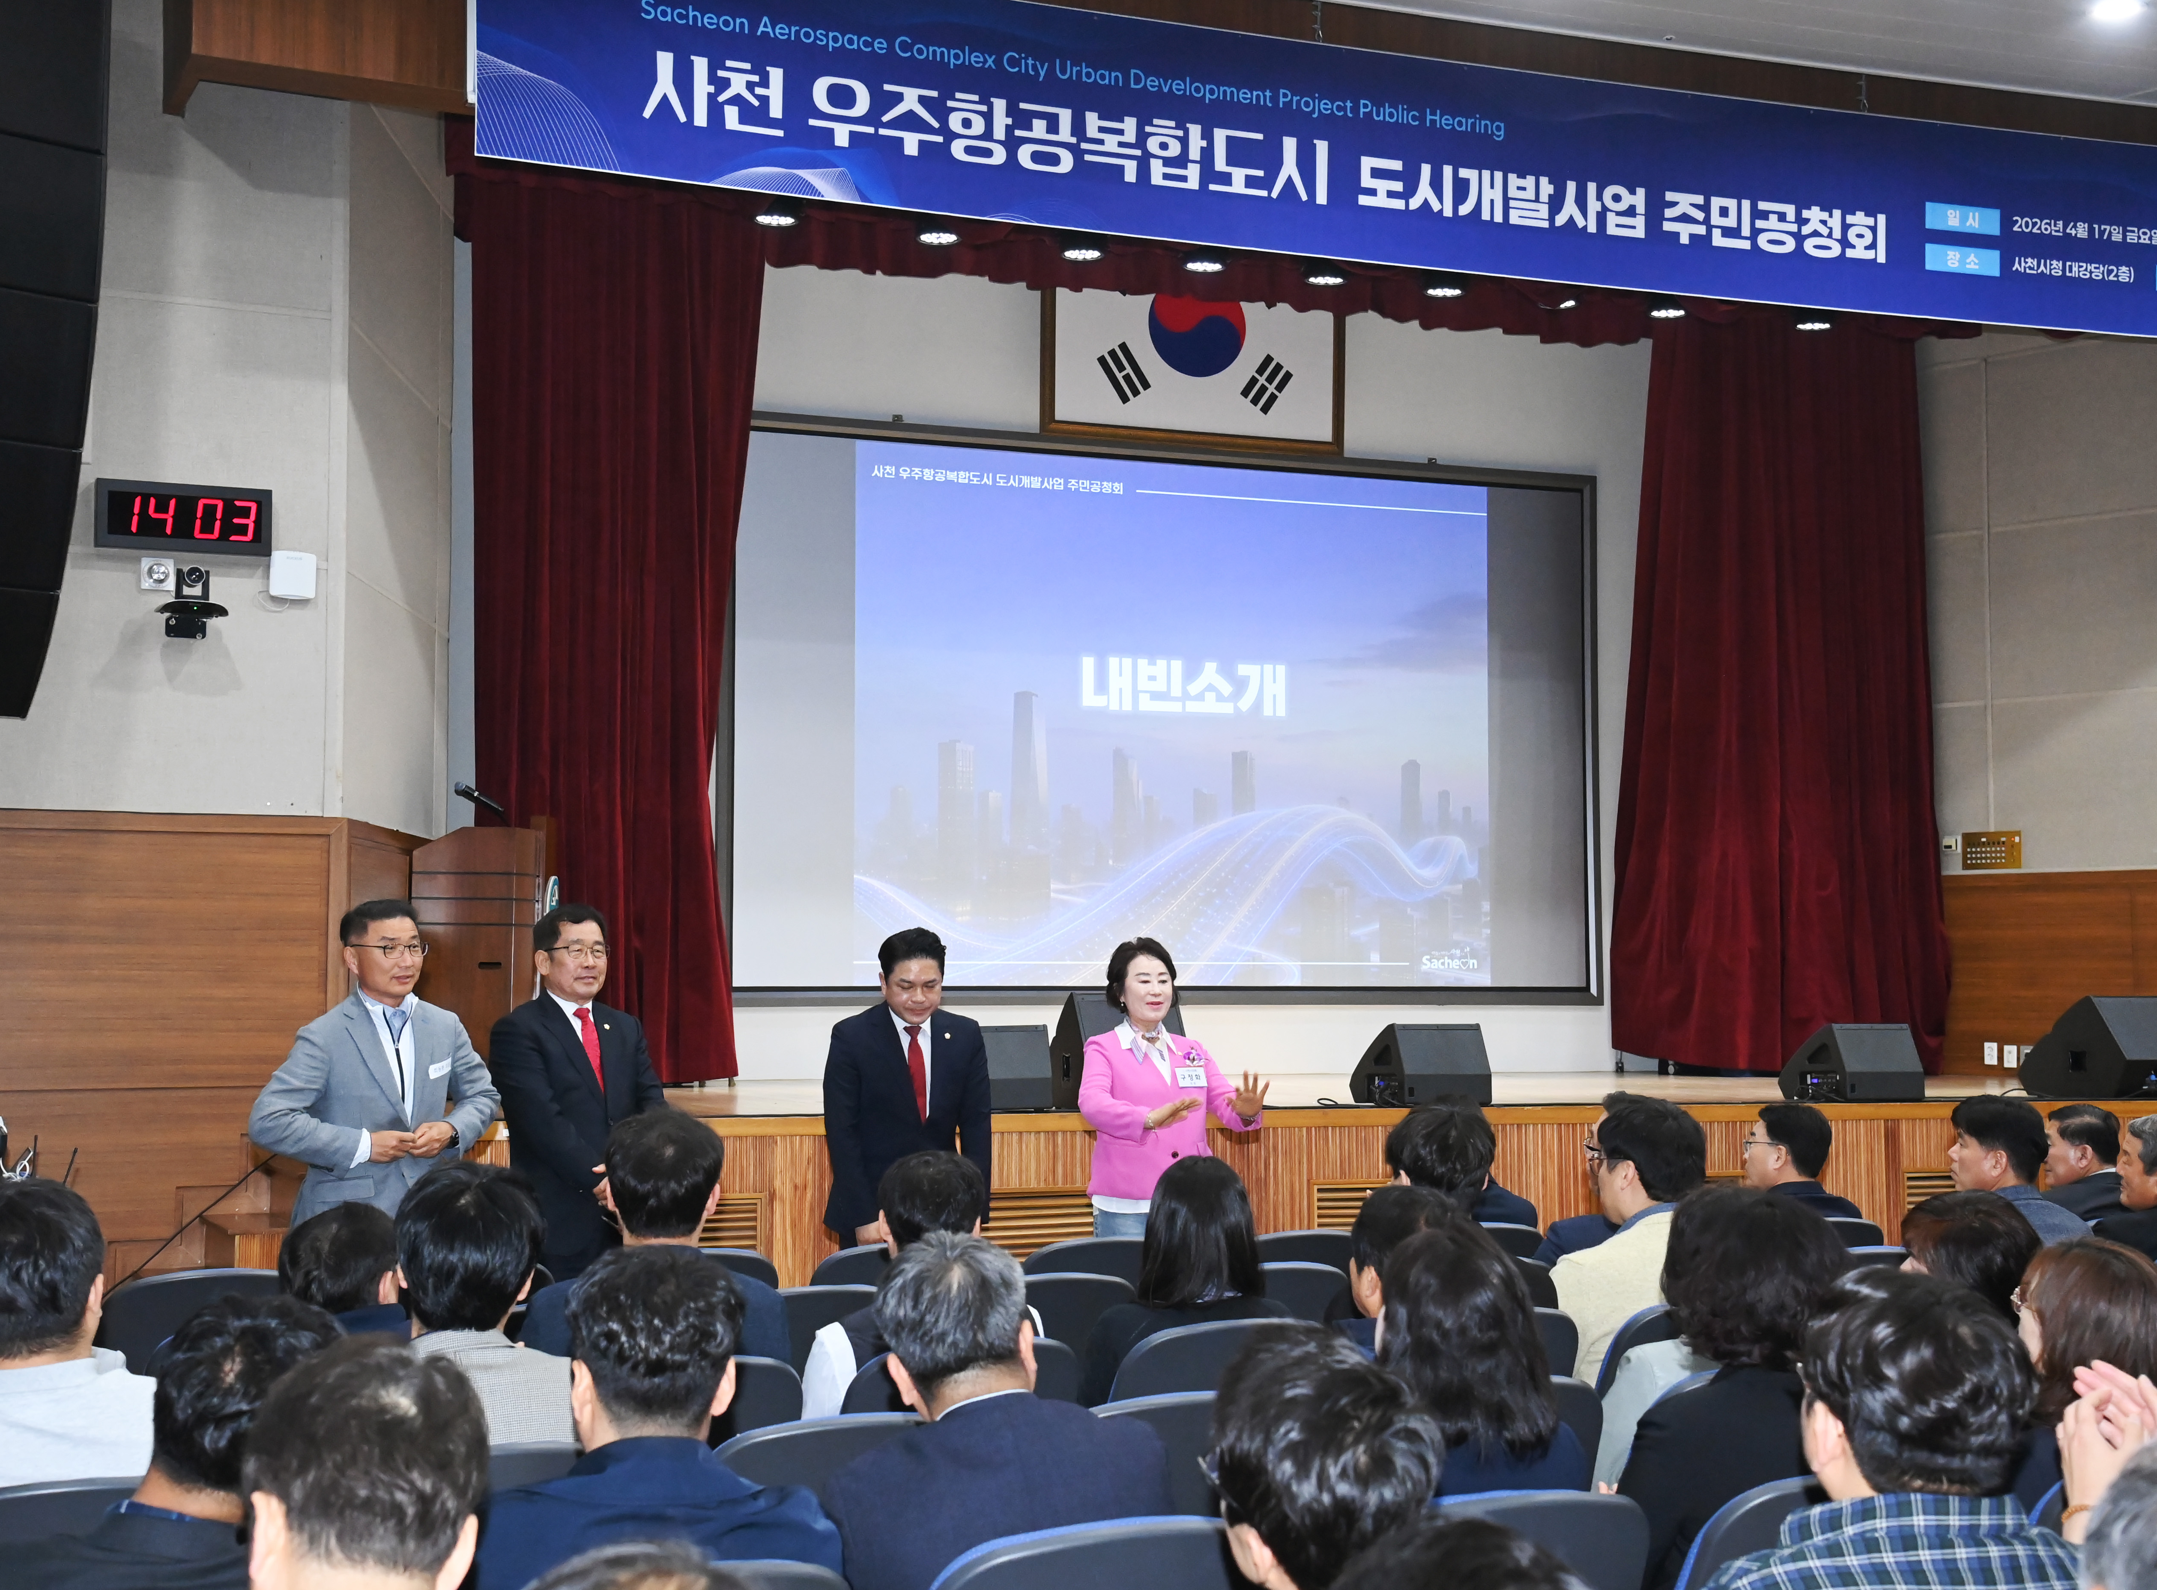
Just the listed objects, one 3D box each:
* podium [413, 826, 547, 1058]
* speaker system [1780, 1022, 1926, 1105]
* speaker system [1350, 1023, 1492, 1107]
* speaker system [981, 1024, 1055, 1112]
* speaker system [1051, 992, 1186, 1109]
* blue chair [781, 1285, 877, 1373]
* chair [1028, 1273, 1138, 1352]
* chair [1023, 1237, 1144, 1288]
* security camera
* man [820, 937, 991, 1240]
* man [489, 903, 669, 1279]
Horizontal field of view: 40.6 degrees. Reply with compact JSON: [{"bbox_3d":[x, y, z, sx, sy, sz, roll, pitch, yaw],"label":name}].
[{"bbox_3d":[-2.304,0.661,11.500,0.530,1.100,0.680,0,-4,0],"label":"podium"},{"bbox_3d":[3.409,1.179,12.862,0.409,0.333,0.482,2,-4,-23],"label":"speaker system"},{"bbox_3d":[1.449,1.140,12.345,0.409,0.333,0.482,2,-4,-23],"label":"speaker system"},{"bbox_3d":[-0.376,1.094,11.734,0.409,0.333,0.482,1,-4,-19],"label":"speaker system"},{"bbox_3d":[0.161,0.950,10.882,0.420,0.430,0.520,2,-4,-22],"label":"speaker system"},{"bbox_3d":[-0.668,1.480,6.226,0.550,0.900,0.600,2,-4,-22],"label":"blue chair"},{"bbox_3d":[-0.175,1.495,6.449,0.550,0.900,0.600,2,-4,-22],"label":"chair"},{"bbox_3d":[-0.026,1.570,7.586,0.520,0.880,0.550,2,-4,-21],"label":"chair"},{"bbox_3d":[-3.075,-0.666,10.117,0.240,0.260,0.200,2,-4,-22],"label":"security camera"},{"bbox_3d":[-0.474,1.202,8.021,0.460,1.675,0.340,1,-4,-17],"label":"man"},{"bbox_3d":[-1.370,1.178,7.950,0.500,1.750,0.330,3,-5,-40],"label":"man"}]

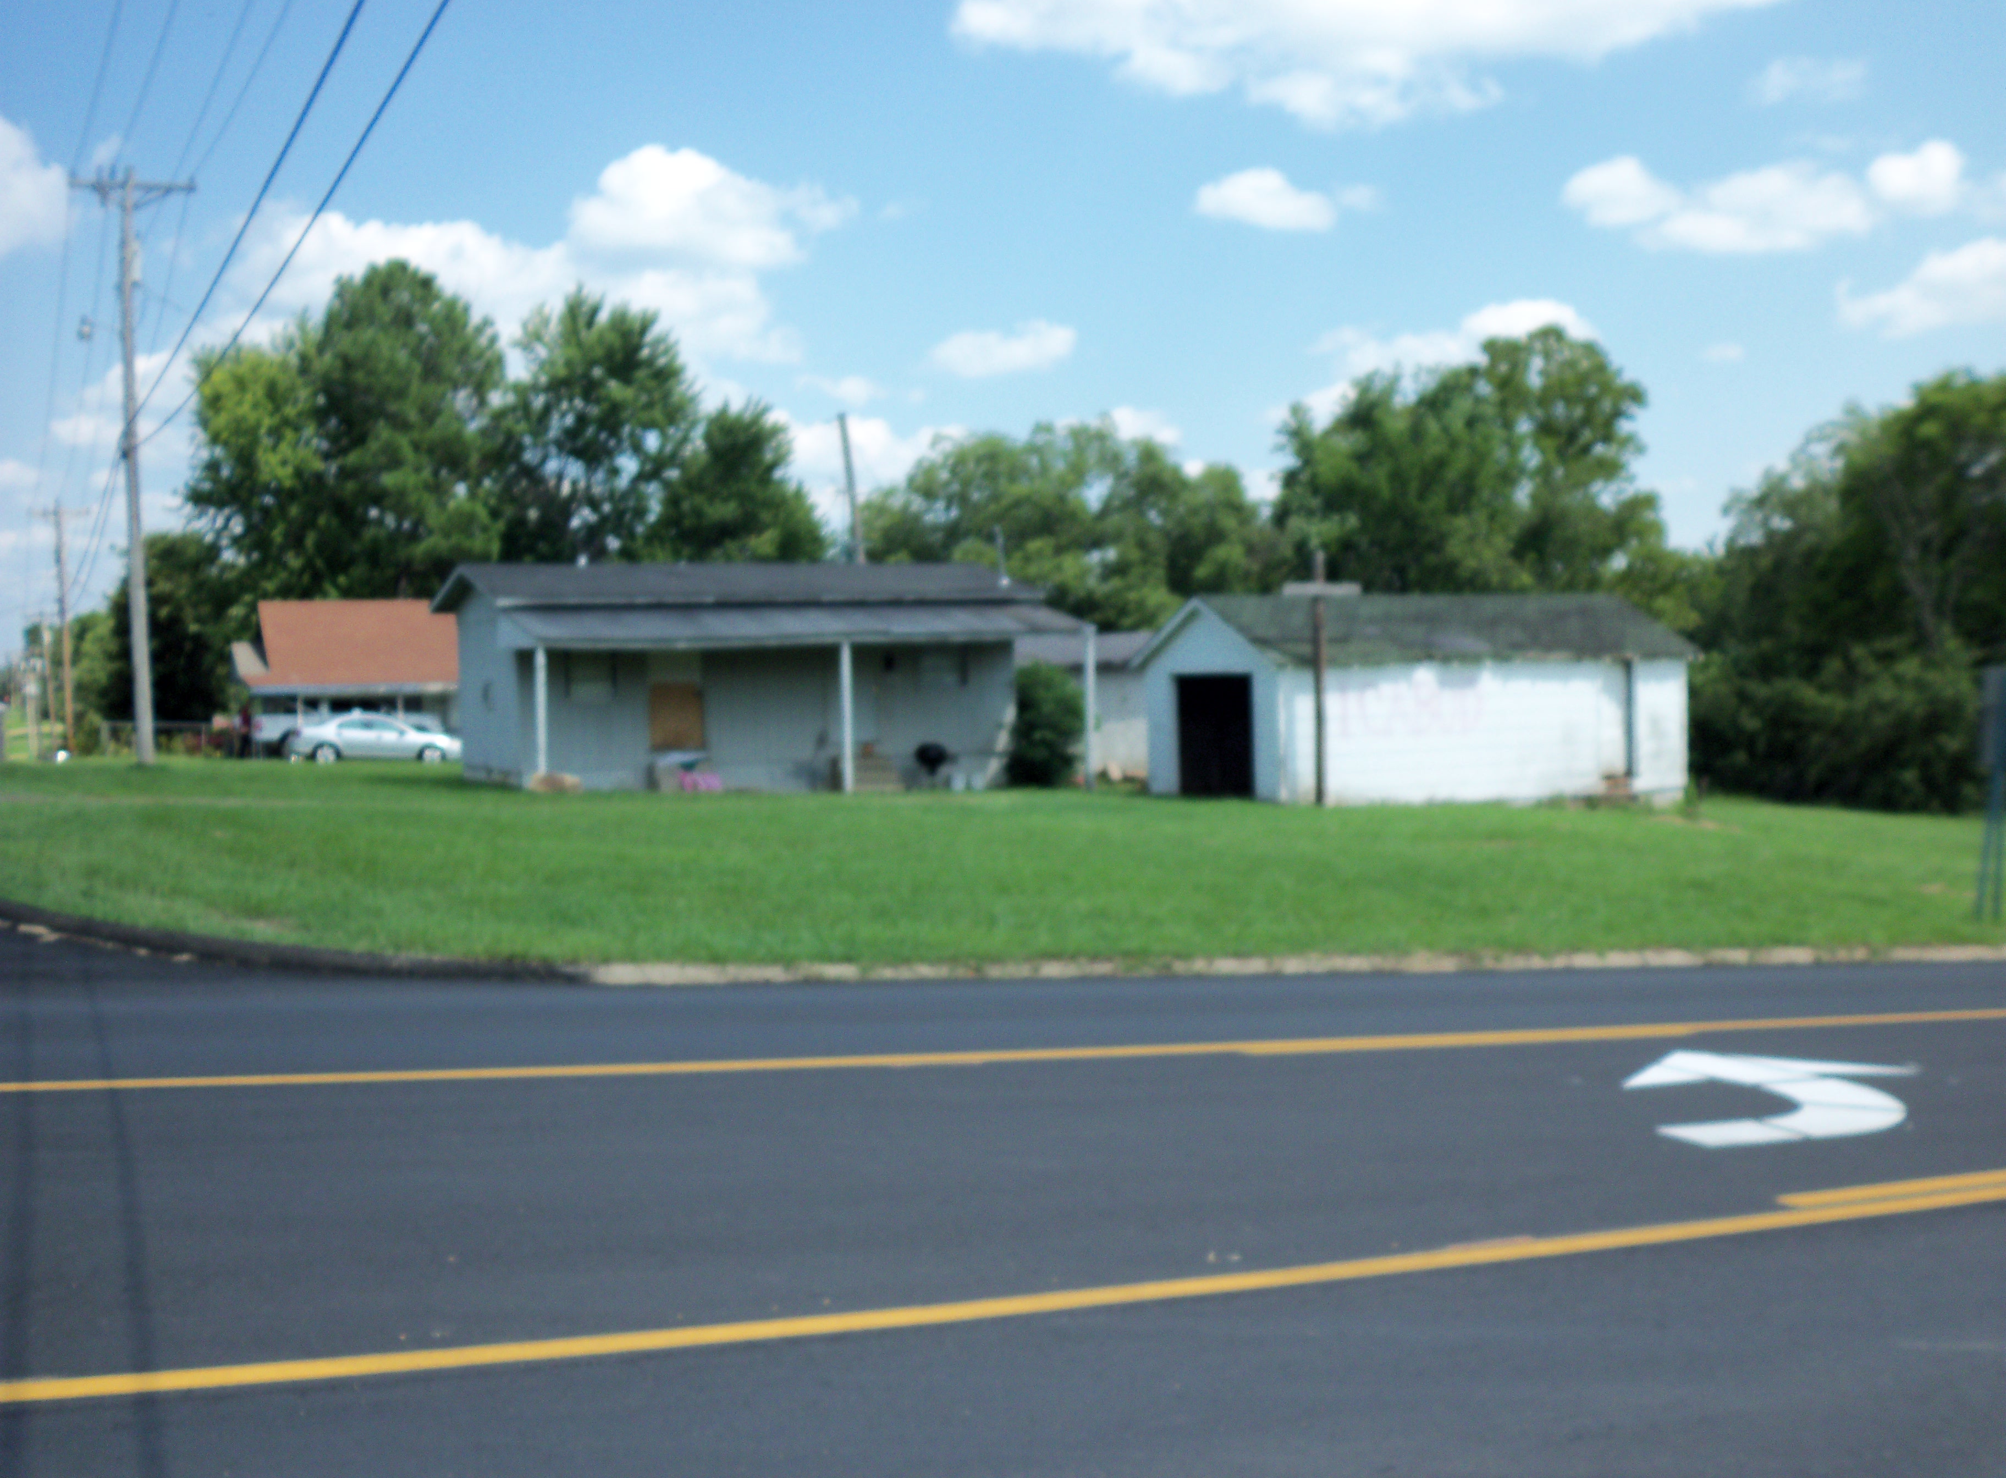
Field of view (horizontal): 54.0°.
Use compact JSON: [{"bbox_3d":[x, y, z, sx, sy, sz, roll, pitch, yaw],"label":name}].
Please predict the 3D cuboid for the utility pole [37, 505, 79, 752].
[{"bbox_3d":[-42.797,-5.030,89.863,2.200,11.287,0.350,-2,2,-27],"label":"utility pole"}]

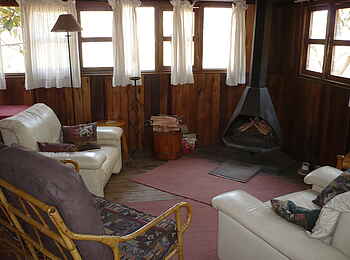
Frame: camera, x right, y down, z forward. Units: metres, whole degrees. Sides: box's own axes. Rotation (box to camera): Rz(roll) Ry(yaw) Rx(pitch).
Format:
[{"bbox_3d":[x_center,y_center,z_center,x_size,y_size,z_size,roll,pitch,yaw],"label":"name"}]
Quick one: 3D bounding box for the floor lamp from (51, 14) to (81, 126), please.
[{"bbox_3d":[-1.220,-0.448,4.215,0.375,1.774,0.375,-2,15,-8],"label":"floor lamp"}]

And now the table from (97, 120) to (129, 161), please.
[{"bbox_3d":[-0.810,0.165,4.451,0.410,0.470,0.340,-2,15,-8],"label":"table"}]

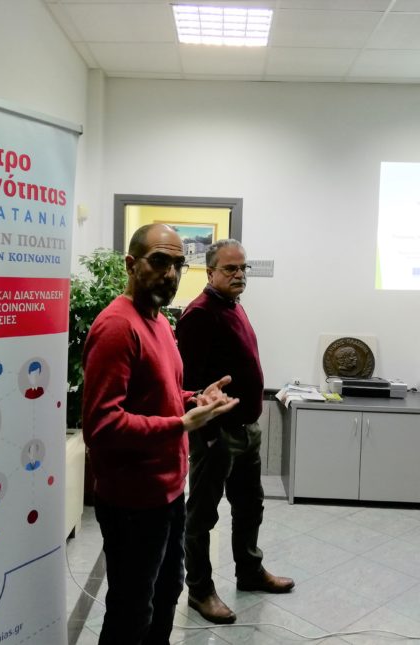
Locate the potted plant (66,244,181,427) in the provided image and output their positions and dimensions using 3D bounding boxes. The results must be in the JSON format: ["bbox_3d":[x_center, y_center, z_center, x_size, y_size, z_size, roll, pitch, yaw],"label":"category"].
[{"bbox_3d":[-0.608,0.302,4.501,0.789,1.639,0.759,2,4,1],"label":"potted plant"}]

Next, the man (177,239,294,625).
[{"bbox_3d":[0.139,0.479,3.137,0.415,1.741,0.506,4,5,26],"label":"man"}]

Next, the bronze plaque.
[{"bbox_3d":[1.071,0.317,4.981,0.393,0.393,0.040,2,-1,1],"label":"bronze plaque"}]

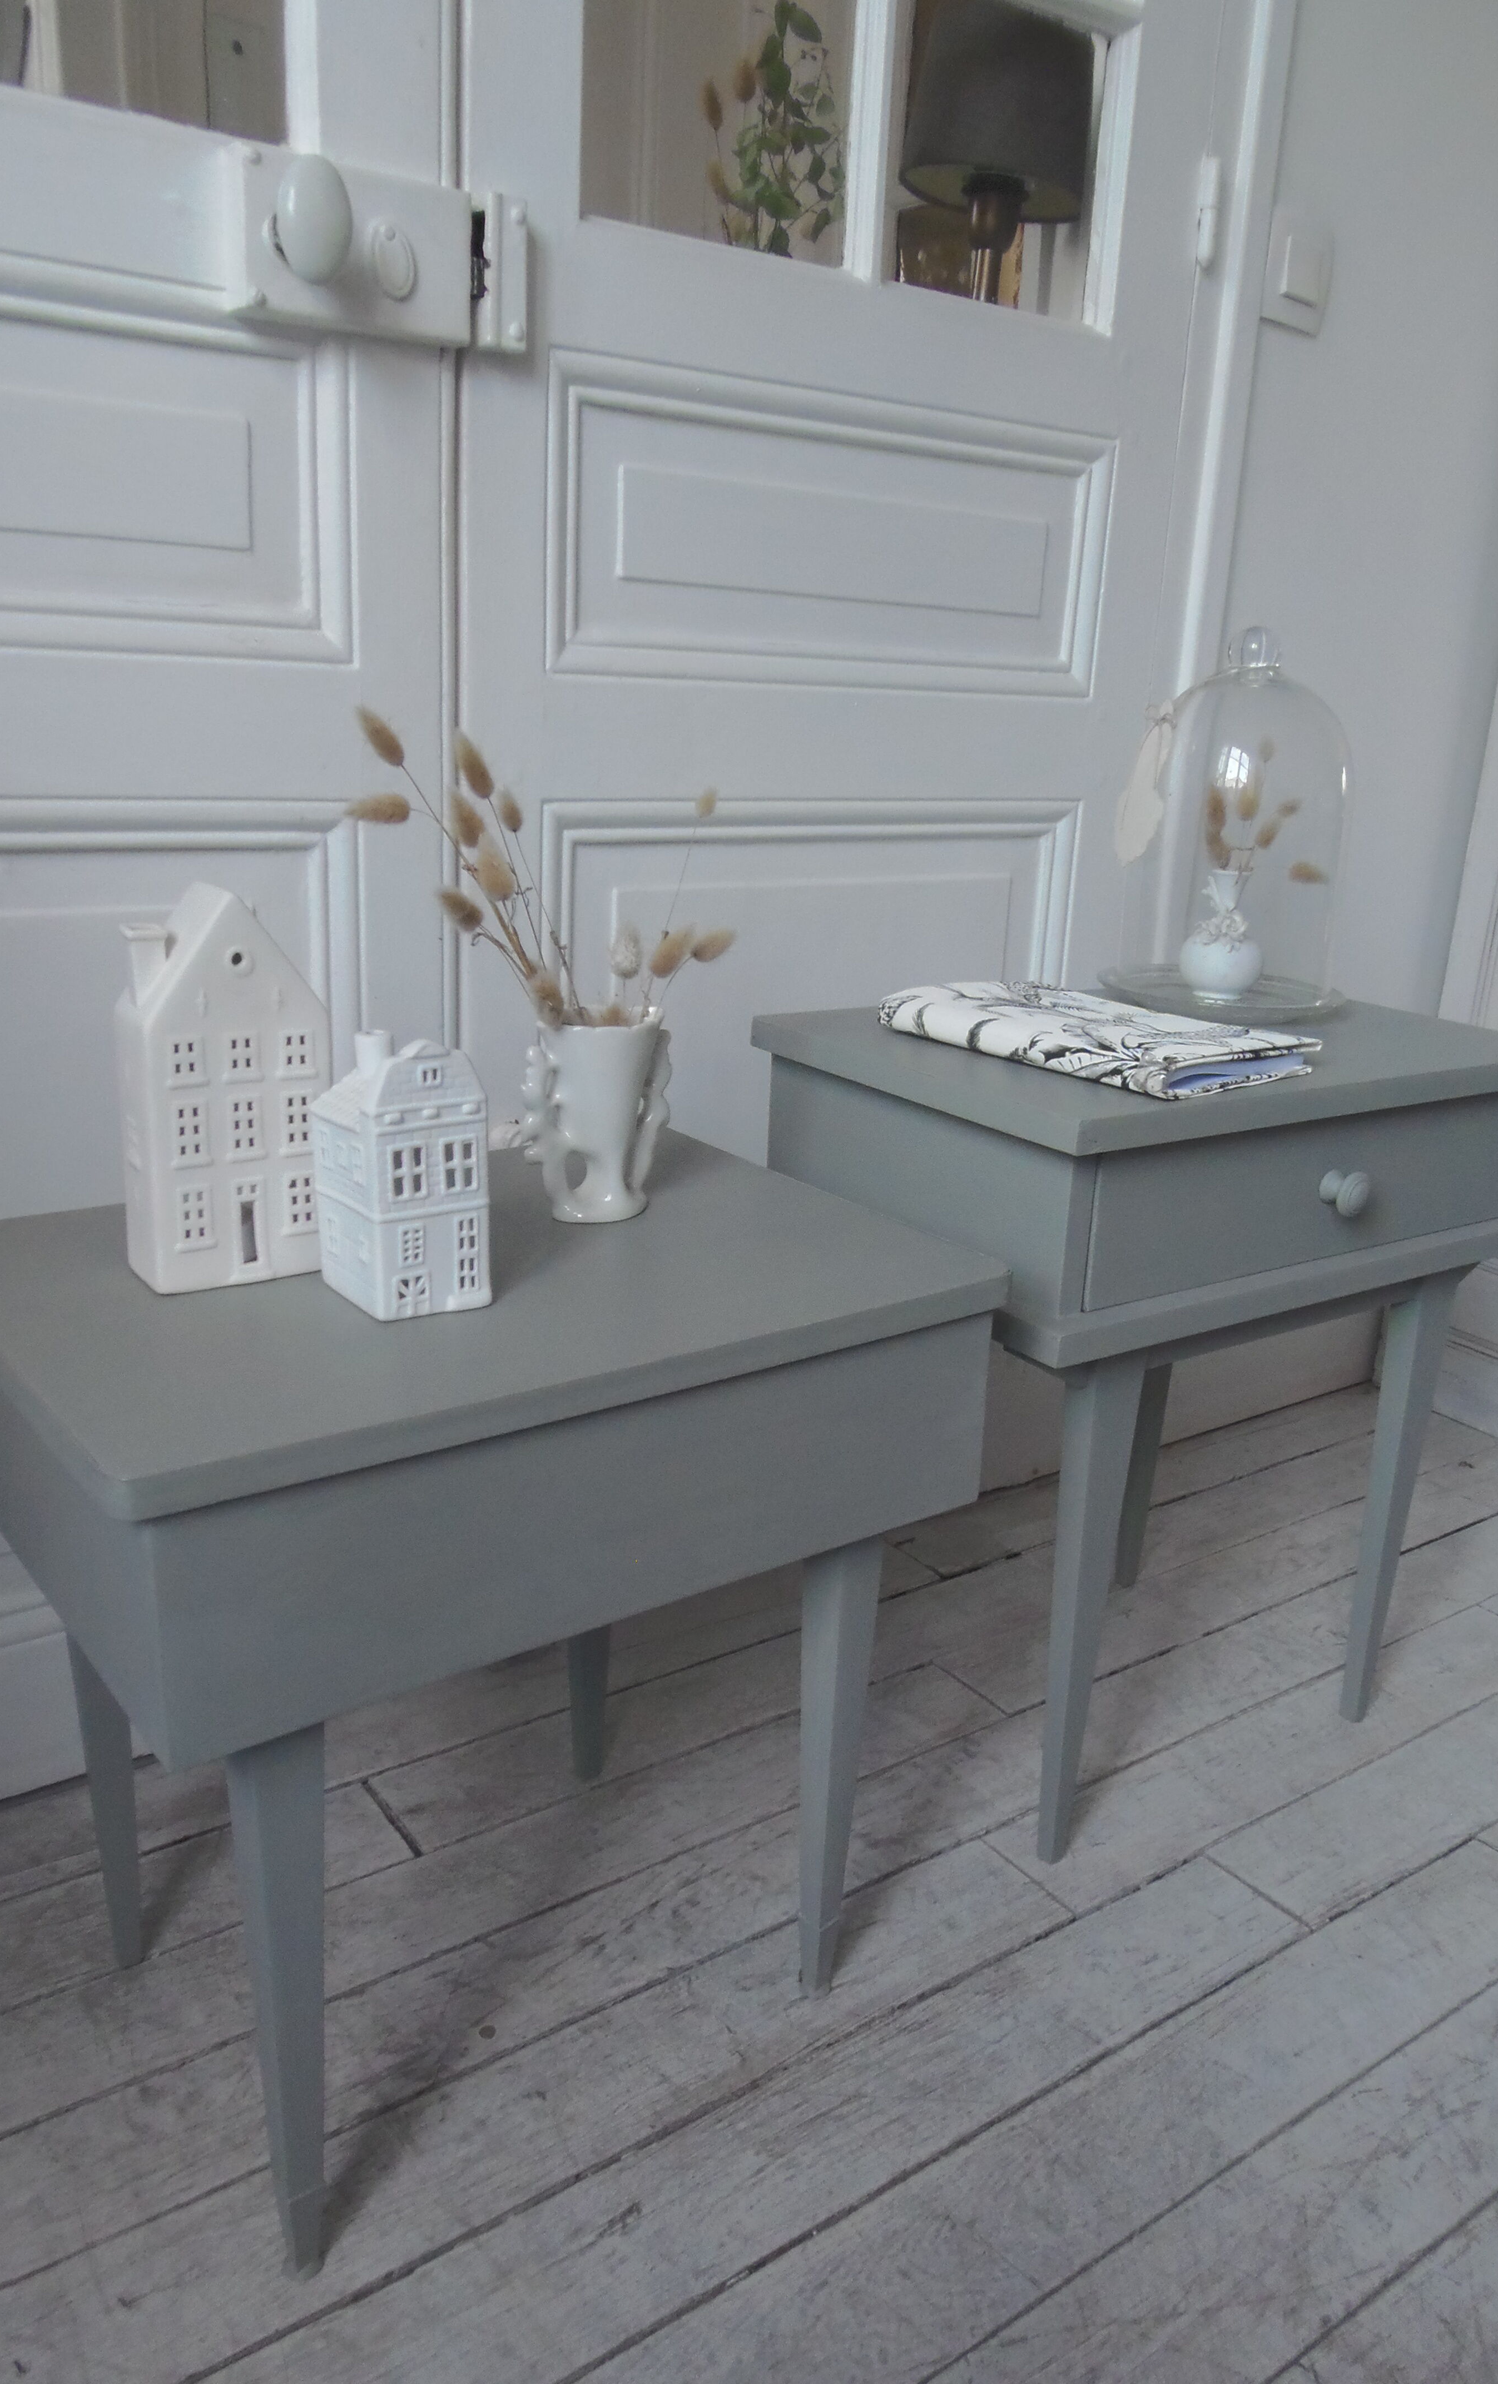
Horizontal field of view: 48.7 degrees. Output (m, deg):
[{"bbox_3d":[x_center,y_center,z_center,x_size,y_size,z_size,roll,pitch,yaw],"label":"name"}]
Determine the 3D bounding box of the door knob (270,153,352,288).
[{"bbox_3d":[-0.258,-0.571,0.971,0.043,0.064,0.053,-8,20,-32],"label":"door knob"}]

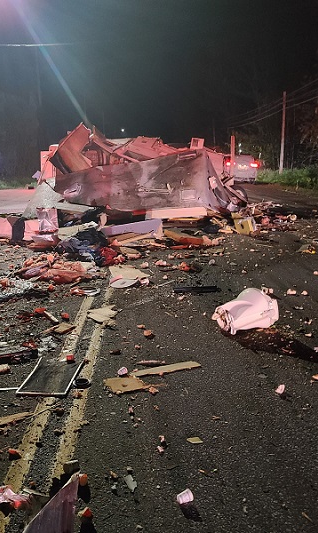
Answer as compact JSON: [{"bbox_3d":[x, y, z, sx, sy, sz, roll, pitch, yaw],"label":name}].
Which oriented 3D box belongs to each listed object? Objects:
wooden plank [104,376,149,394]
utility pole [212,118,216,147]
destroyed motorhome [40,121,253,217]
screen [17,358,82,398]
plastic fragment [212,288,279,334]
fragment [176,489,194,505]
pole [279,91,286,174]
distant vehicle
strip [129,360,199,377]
[{"bbox_3d":[-0.249,0.881,2.994,0.259,0.015,0.225,-8,16,-24],"label":"wooden plank"},{"bbox_3d":[9.302,-20.419,66.956,0.300,8.165,0.300,-1,15,0],"label":"utility pole"},{"bbox_3d":[-0.443,-3.559,14.464,6.617,2.737,2.600,-1,15,0],"label":"destroyed motorhome"},{"bbox_3d":[-0.823,0.856,3.112,0.378,0.030,0.537,0,15,4],"label":"screen"},{"bbox_3d":[0.848,0.422,4.077,0.610,0.300,0.450,-1,15,0],"label":"plastic fragment"},{"bbox_3d":[0.124,1.121,1.981,0.075,0.055,0.060,-1,15,0],"label":"fragment"},{"bbox_3d":[12.783,-13.609,40.980,0.300,7.975,0.300,-1,15,0],"label":"pole"},{"bbox_3d":[5.309,-6.608,26.791,1.920,1.750,4.600,0,15,5],"label":"distant vehicle"},{"bbox_3d":[0.061,0.823,3.189,0.566,0.015,0.080,-6,15,-16],"label":"strip"}]

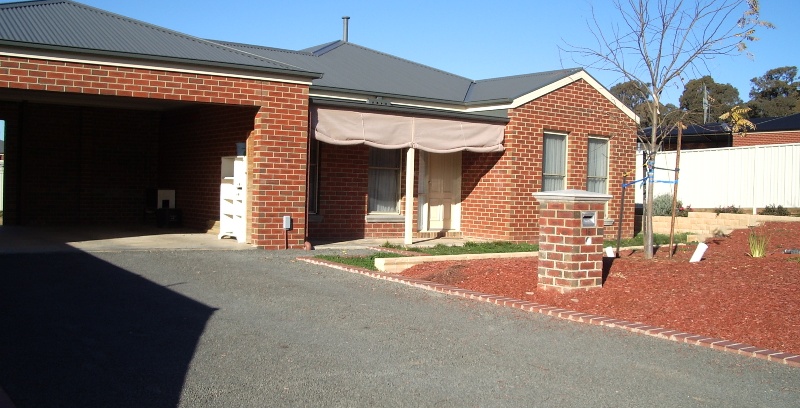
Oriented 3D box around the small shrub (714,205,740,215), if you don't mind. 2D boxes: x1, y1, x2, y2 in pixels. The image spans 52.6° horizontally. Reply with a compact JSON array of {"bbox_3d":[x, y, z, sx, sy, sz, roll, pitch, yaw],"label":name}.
[{"bbox_3d":[9.150,0.170,22.600,0.720,0.330,0.580,1,1,0],"label":"small shrub"}]

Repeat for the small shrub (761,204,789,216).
[{"bbox_3d":[10.093,0.191,21.800,0.760,0.370,0.620,1,1,0],"label":"small shrub"}]

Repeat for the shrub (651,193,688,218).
[{"bbox_3d":[7.944,0.038,23.800,1.050,0.760,0.920,1,1,0],"label":"shrub"}]

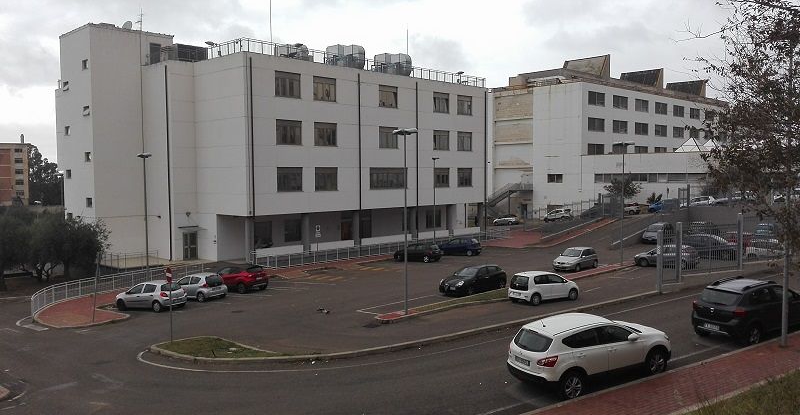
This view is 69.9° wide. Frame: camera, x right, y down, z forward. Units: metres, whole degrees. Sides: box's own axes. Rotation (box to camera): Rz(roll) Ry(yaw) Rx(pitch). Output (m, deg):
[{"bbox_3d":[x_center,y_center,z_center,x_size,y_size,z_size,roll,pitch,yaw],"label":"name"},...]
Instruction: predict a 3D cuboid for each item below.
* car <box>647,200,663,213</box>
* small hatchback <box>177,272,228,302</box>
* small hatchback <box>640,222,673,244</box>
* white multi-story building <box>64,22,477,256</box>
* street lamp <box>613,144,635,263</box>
[{"bbox_3d":[29.232,-0.155,63.500,3.700,1.500,1.620,-2,2,33],"label":"car"},{"bbox_3d":[-11.875,4.673,34.041,3.450,1.470,1.630,0,2,37],"label":"small hatchback"},{"bbox_3d":[22.802,2.254,50.694,1.680,1.470,3.950,3,6,37],"label":"small hatchback"},{"bbox_3d":[-10.934,-6.035,58.484,37.494,19.802,20.000,-3,4,-42],"label":"white multi-story building"},{"bbox_3d":[15.599,-0.234,40.057,1.550,8.650,0.400,2,4,30],"label":"street lamp"}]

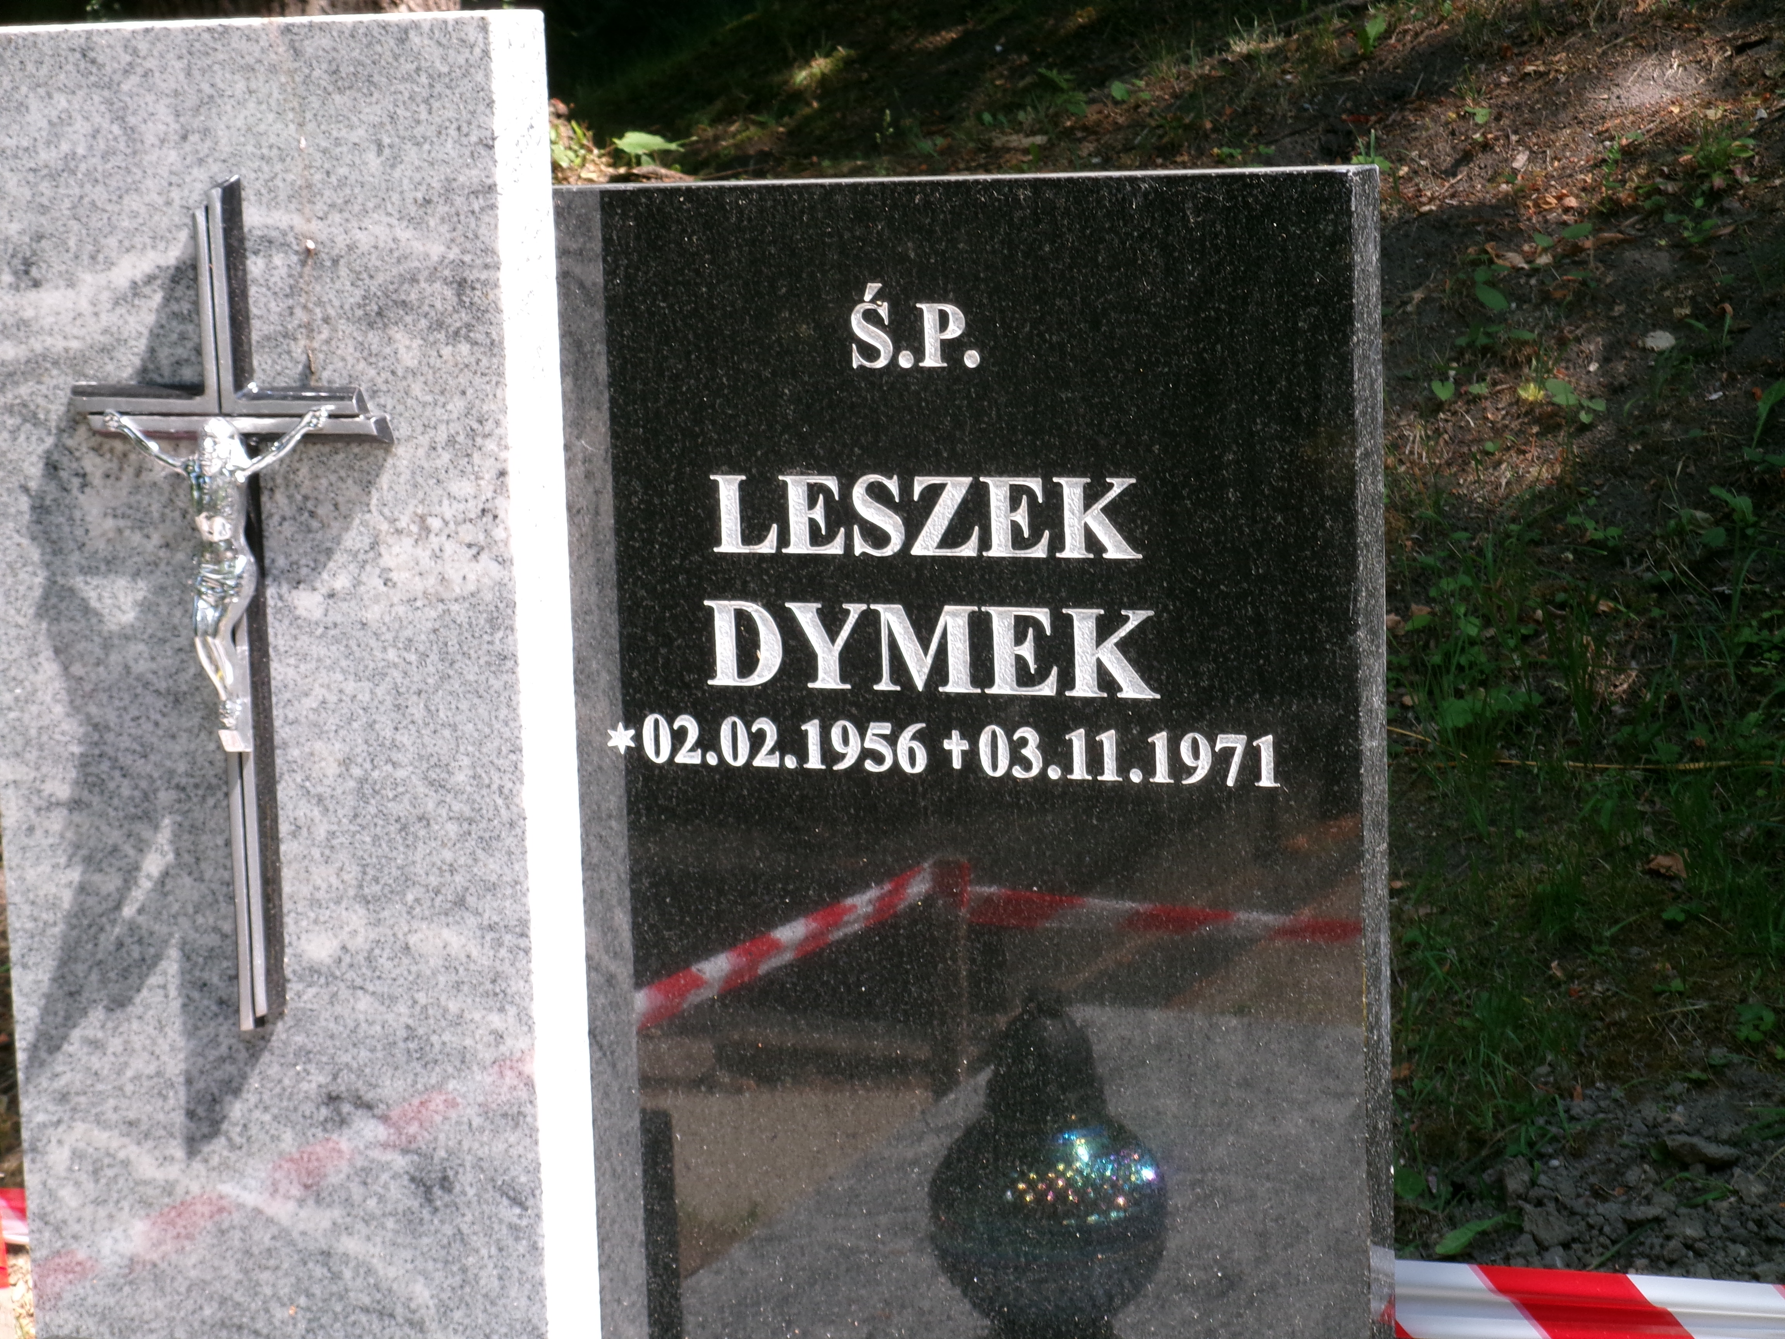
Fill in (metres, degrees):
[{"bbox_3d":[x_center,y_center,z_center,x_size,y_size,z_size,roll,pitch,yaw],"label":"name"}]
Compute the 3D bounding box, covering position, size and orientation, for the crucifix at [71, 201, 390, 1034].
[{"bbox_3d":[-0.367,-0.031,2.208,0.197,0.474,0.052,2,9,25],"label":"crucifix"}]

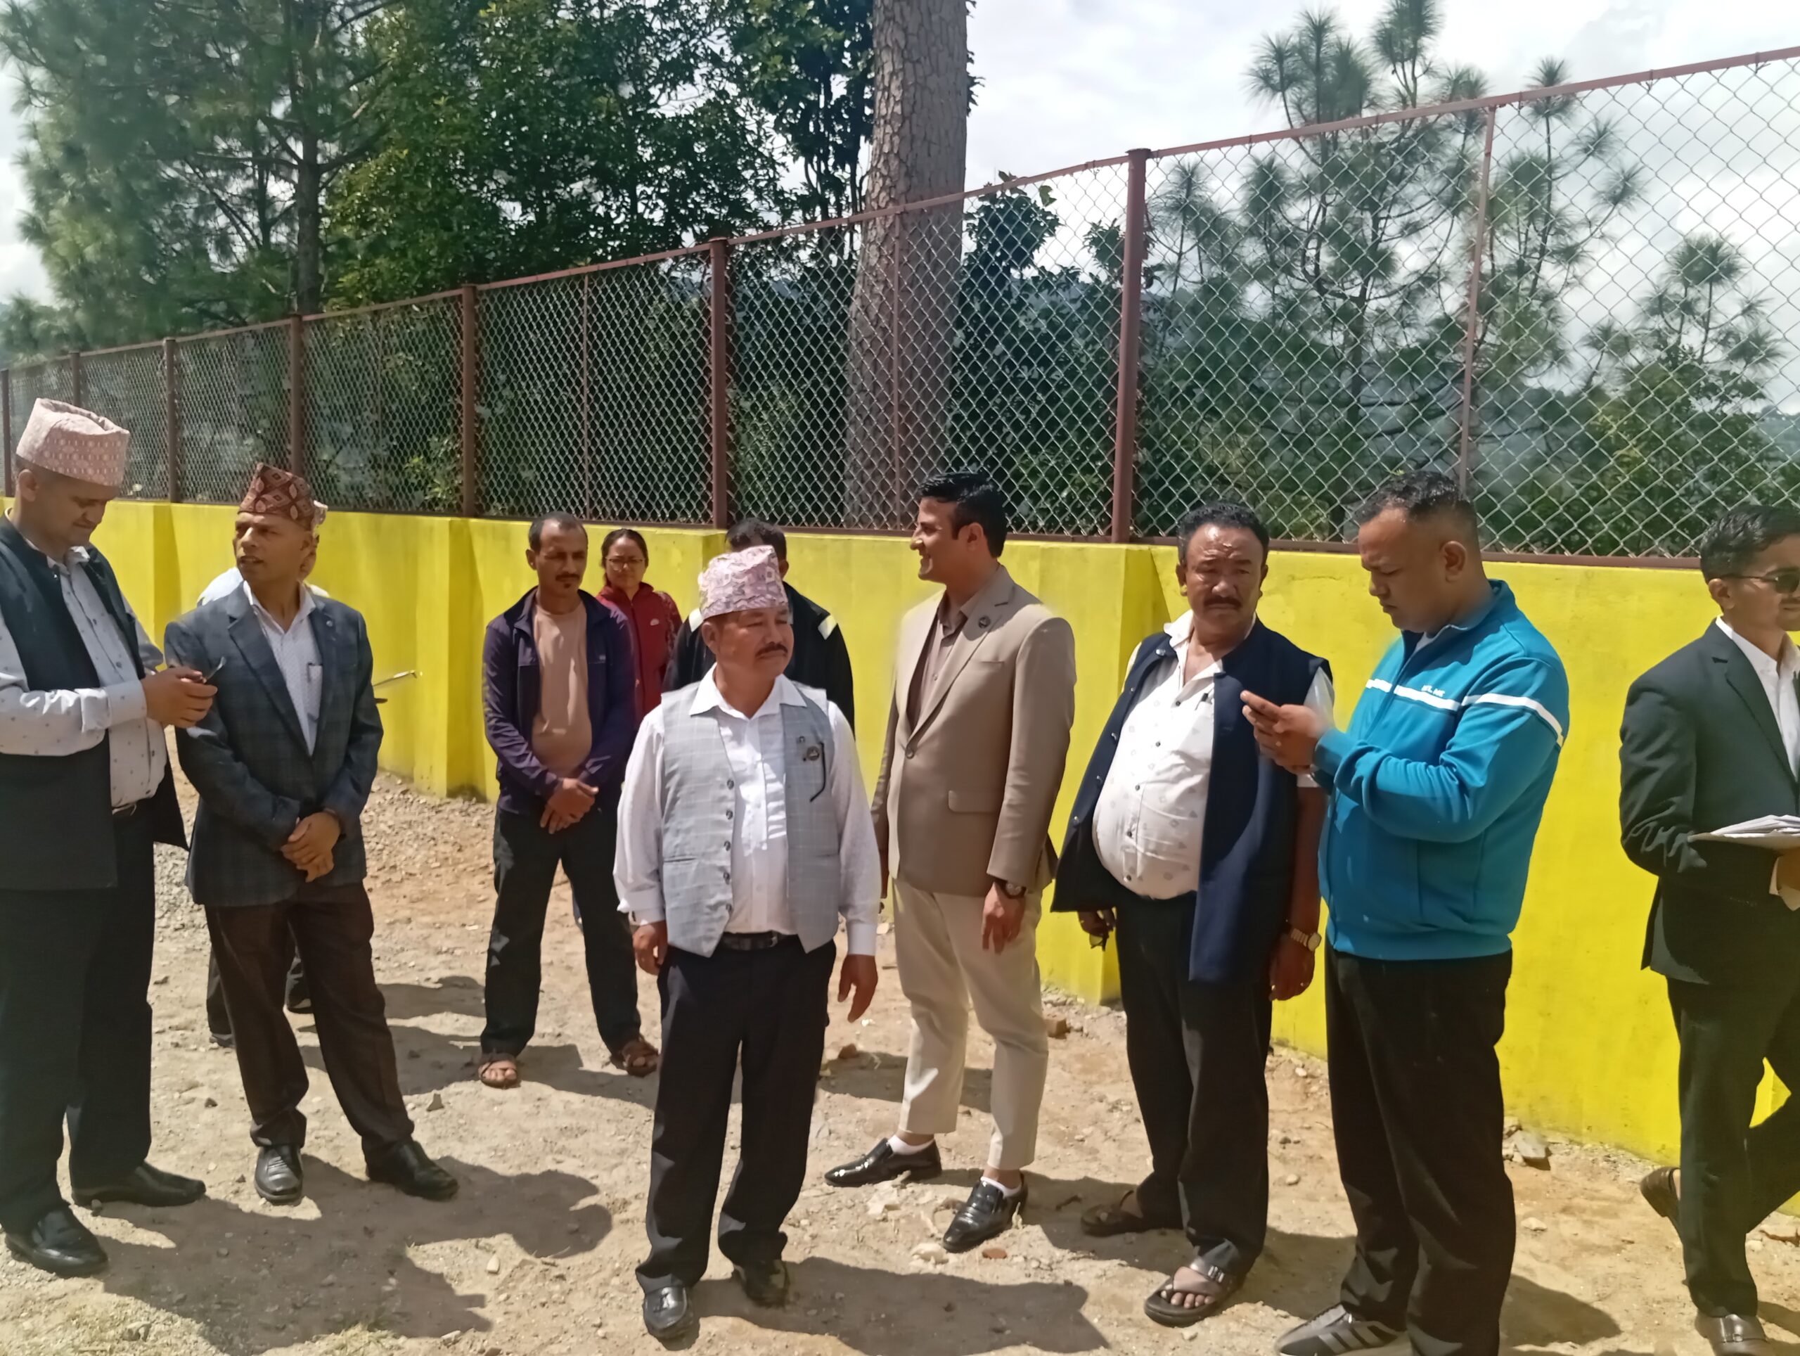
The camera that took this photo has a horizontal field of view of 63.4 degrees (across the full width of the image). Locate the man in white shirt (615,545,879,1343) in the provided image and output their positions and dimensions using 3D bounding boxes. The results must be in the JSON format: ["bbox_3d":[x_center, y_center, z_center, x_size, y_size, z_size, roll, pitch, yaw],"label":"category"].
[{"bbox_3d":[-0.338,0.518,3.028,0.520,1.582,0.330,-1,7,-18],"label":"man in white shirt"}]

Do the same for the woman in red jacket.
[{"bbox_3d":[-0.943,0.238,5.208,0.450,1.539,0.290,0,7,-10],"label":"woman in red jacket"}]

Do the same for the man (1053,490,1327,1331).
[{"bbox_3d":[0.627,0.460,3.122,0.500,1.663,0.380,8,10,44],"label":"man"}]

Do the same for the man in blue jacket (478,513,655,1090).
[{"bbox_3d":[-0.985,0.337,4.236,0.500,1.624,0.330,-1,7,-16],"label":"man in blue jacket"}]

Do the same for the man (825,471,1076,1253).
[{"bbox_3d":[0.116,0.389,3.377,0.390,1.722,0.470,-5,9,-40],"label":"man"}]

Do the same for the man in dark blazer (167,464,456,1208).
[{"bbox_3d":[-1.383,0.359,3.443,0.560,1.706,0.370,-4,9,-38],"label":"man in dark blazer"}]

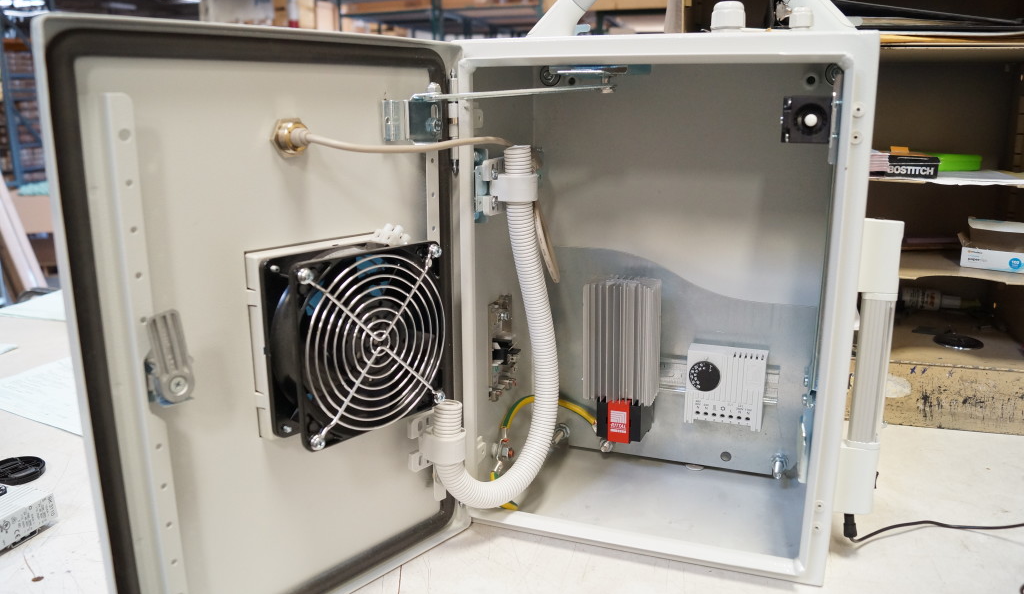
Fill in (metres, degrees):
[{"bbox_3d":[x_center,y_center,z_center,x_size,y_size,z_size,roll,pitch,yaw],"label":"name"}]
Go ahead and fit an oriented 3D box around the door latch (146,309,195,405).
[{"bbox_3d":[-0.191,0.034,0.426,0.018,0.053,0.023,11,18,40],"label":"door latch"}]

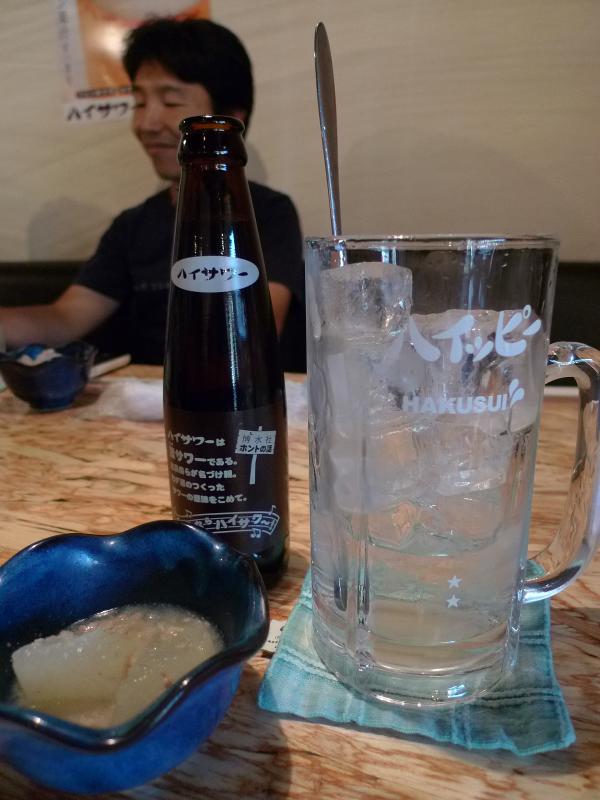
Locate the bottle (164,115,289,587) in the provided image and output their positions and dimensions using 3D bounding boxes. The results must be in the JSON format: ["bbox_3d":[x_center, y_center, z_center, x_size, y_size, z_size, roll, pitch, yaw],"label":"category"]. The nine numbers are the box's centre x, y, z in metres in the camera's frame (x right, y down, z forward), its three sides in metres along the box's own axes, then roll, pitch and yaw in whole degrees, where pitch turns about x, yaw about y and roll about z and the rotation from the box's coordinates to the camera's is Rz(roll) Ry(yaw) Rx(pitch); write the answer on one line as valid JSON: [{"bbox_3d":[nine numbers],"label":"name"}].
[{"bbox_3d":[-0.034,-0.013,0.250,0.056,0.205,0.056,0,15,2],"label":"bottle"}]

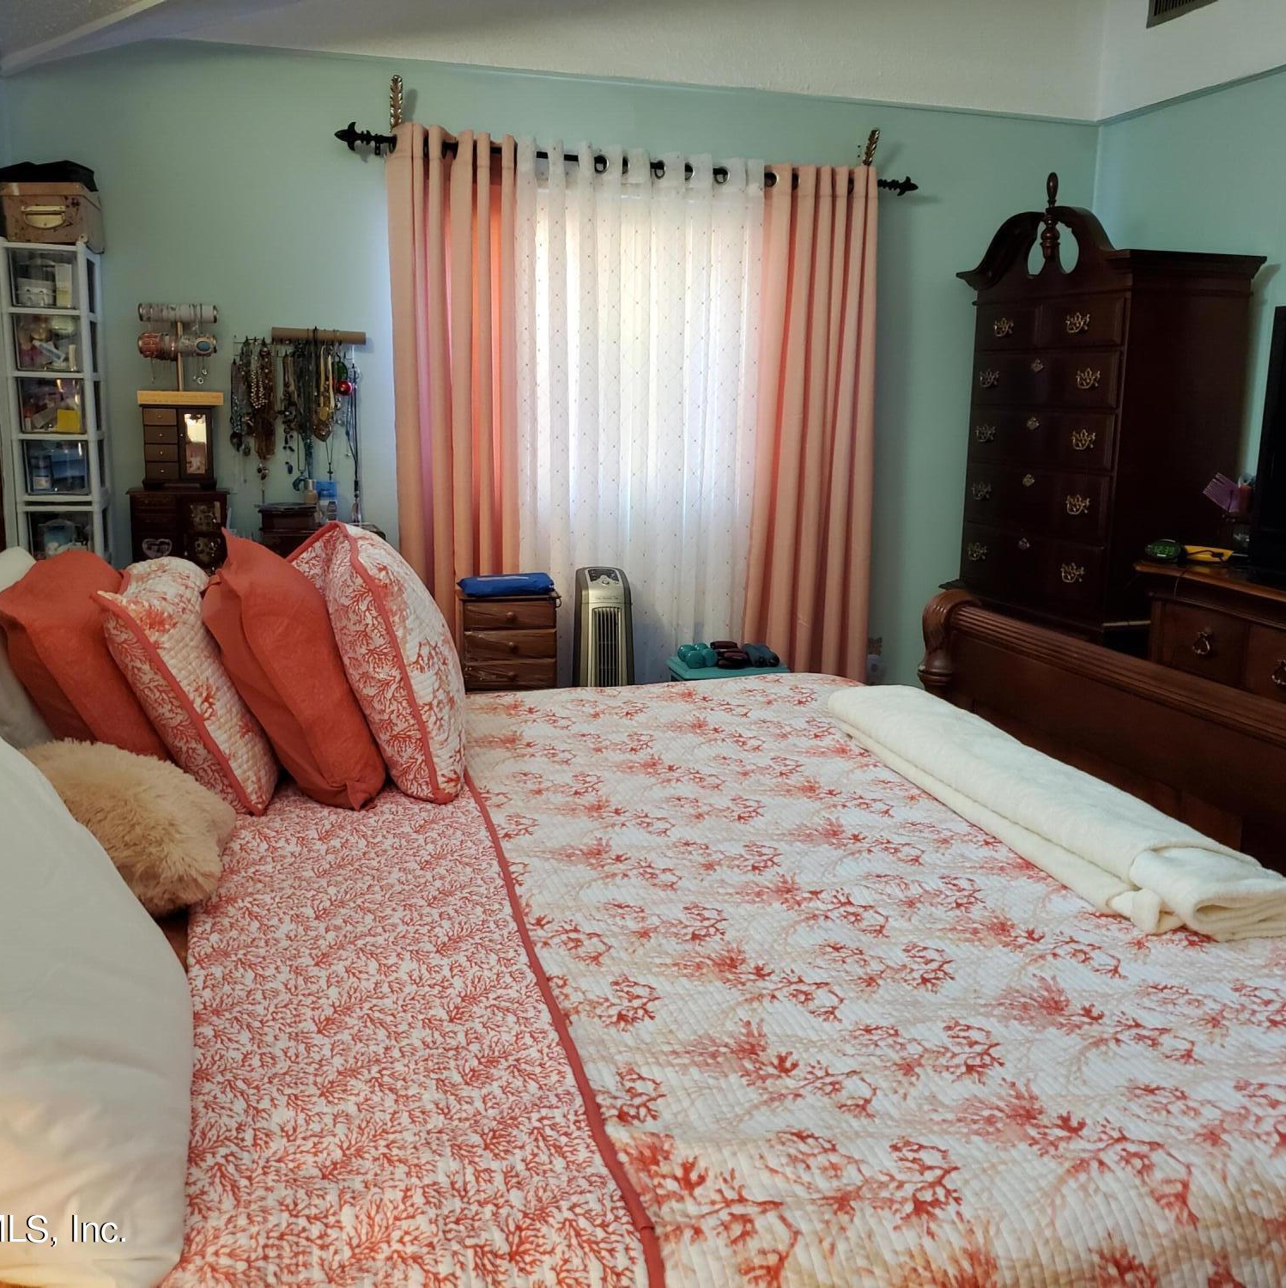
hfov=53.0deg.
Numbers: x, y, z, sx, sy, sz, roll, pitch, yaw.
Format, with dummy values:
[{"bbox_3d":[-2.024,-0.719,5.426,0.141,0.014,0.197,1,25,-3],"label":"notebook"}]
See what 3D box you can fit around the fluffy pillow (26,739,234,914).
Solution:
[{"bbox_3d":[-0.801,0.243,1.893,0.400,0.160,0.410,7,22,-20],"label":"fluffy pillow"}]

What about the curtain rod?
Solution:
[{"bbox_3d":[0.015,-1.605,4.308,2.000,0.090,0.095,-1,11,-17],"label":"curtain rod"}]

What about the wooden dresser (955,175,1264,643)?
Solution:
[{"bbox_3d":[1.521,-0.491,4.510,0.500,2.150,0.980,-2,12,-16],"label":"wooden dresser"}]

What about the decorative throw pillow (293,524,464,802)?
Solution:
[{"bbox_3d":[-0.498,0.000,2.446,0.180,0.480,0.570,-19,16,-12],"label":"decorative throw pillow"}]

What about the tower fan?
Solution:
[{"bbox_3d":[-0.134,0.150,4.385,0.215,0.850,0.210,-2,12,-16],"label":"tower fan"}]

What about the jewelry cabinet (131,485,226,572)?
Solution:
[{"bbox_3d":[-1.455,-0.308,4.063,0.285,0.370,0.210,-2,12,-16],"label":"jewelry cabinet"}]

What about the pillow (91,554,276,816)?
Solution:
[{"bbox_3d":[-0.820,0.050,2.359,0.170,0.460,0.580,-32,18,-9],"label":"pillow"}]

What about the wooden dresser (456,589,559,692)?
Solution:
[{"bbox_3d":[-0.454,0.210,4.300,0.300,0.760,0.280,-2,12,-16],"label":"wooden dresser"}]

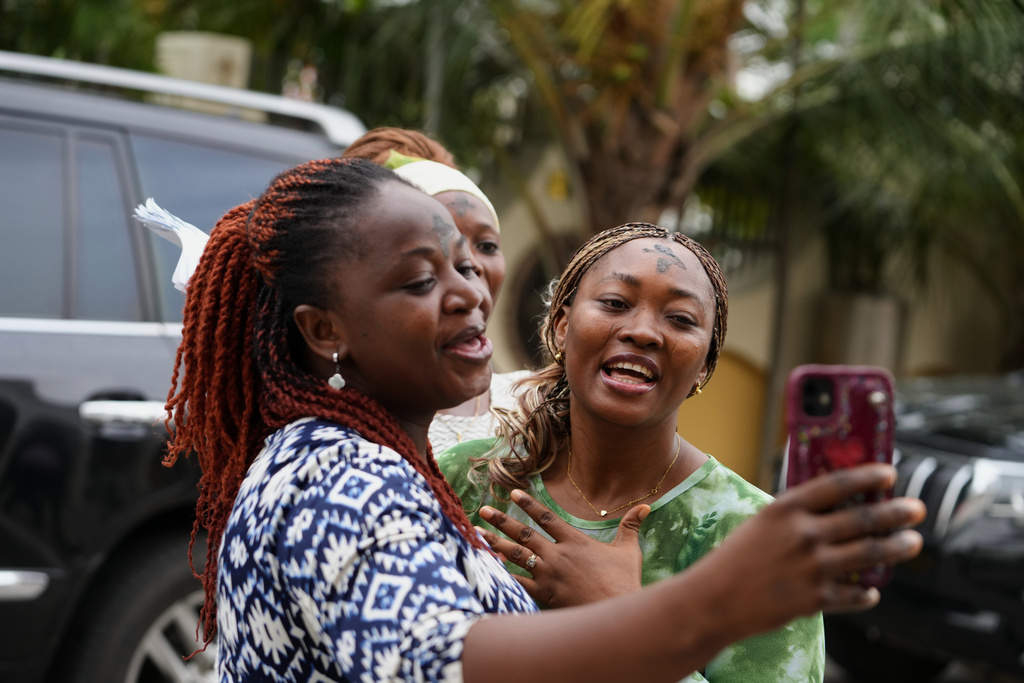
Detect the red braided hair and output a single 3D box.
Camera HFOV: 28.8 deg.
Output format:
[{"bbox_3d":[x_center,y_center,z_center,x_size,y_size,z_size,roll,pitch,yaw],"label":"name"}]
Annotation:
[{"bbox_3d":[-0.172,0.058,1.900,0.290,0.470,0.230,1,2,40],"label":"red braided hair"}]

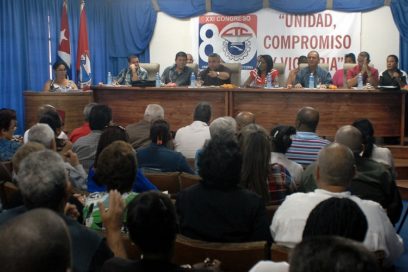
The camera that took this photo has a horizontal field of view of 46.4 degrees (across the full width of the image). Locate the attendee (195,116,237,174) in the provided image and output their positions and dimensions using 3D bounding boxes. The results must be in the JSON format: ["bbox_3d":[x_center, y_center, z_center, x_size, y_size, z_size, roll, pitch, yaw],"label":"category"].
[{"bbox_3d":[0.125,0.452,3.608,0.470,1.220,0.780,0,7,0],"label":"attendee"}]

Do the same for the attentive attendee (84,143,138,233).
[{"bbox_3d":[-0.428,0.619,2.641,0.470,1.230,0.720,1,8,8],"label":"attentive attendee"}]

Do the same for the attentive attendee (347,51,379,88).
[{"bbox_3d":[2.105,-0.495,6.344,0.520,1.250,0.720,1,8,10],"label":"attentive attendee"}]

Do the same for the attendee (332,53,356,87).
[{"bbox_3d":[2.307,-0.707,7.601,0.480,1.230,0.750,0,7,3],"label":"attendee"}]

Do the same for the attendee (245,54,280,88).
[{"bbox_3d":[0.822,-0.545,6.810,0.500,1.220,0.750,3,8,22],"label":"attendee"}]

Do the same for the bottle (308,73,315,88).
[{"bbox_3d":[1.491,-0.764,6.600,0.066,0.215,0.066,0,7,0],"label":"bottle"}]

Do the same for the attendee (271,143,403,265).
[{"bbox_3d":[0.612,0.660,2.362,0.590,1.290,0.830,1,8,6],"label":"attendee"}]

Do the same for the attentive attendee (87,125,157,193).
[{"bbox_3d":[-0.510,0.518,3.108,0.480,1.220,0.780,0,7,2],"label":"attentive attendee"}]

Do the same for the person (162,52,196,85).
[{"bbox_3d":[-0.370,-0.534,6.641,0.520,1.250,0.720,1,8,8],"label":"person"}]

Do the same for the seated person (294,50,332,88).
[{"bbox_3d":[1.580,-0.584,6.854,0.530,1.270,0.750,1,8,5],"label":"seated person"}]

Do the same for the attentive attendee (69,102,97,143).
[{"bbox_3d":[-1.027,0.294,4.715,0.500,1.250,0.720,1,8,8],"label":"attentive attendee"}]

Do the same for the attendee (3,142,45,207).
[{"bbox_3d":[-0.899,0.621,2.742,0.470,1.220,0.720,1,8,8],"label":"attendee"}]

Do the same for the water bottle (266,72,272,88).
[{"bbox_3d":[0.861,-0.726,6.260,0.066,0.210,0.066,1,8,8],"label":"water bottle"}]

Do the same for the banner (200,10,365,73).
[{"bbox_3d":[1.254,-1.564,7.960,2.800,1.200,0.030,1,8,8],"label":"banner"}]

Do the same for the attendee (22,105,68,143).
[{"bbox_3d":[-1.560,0.288,4.960,0.480,1.250,0.800,1,8,5],"label":"attendee"}]

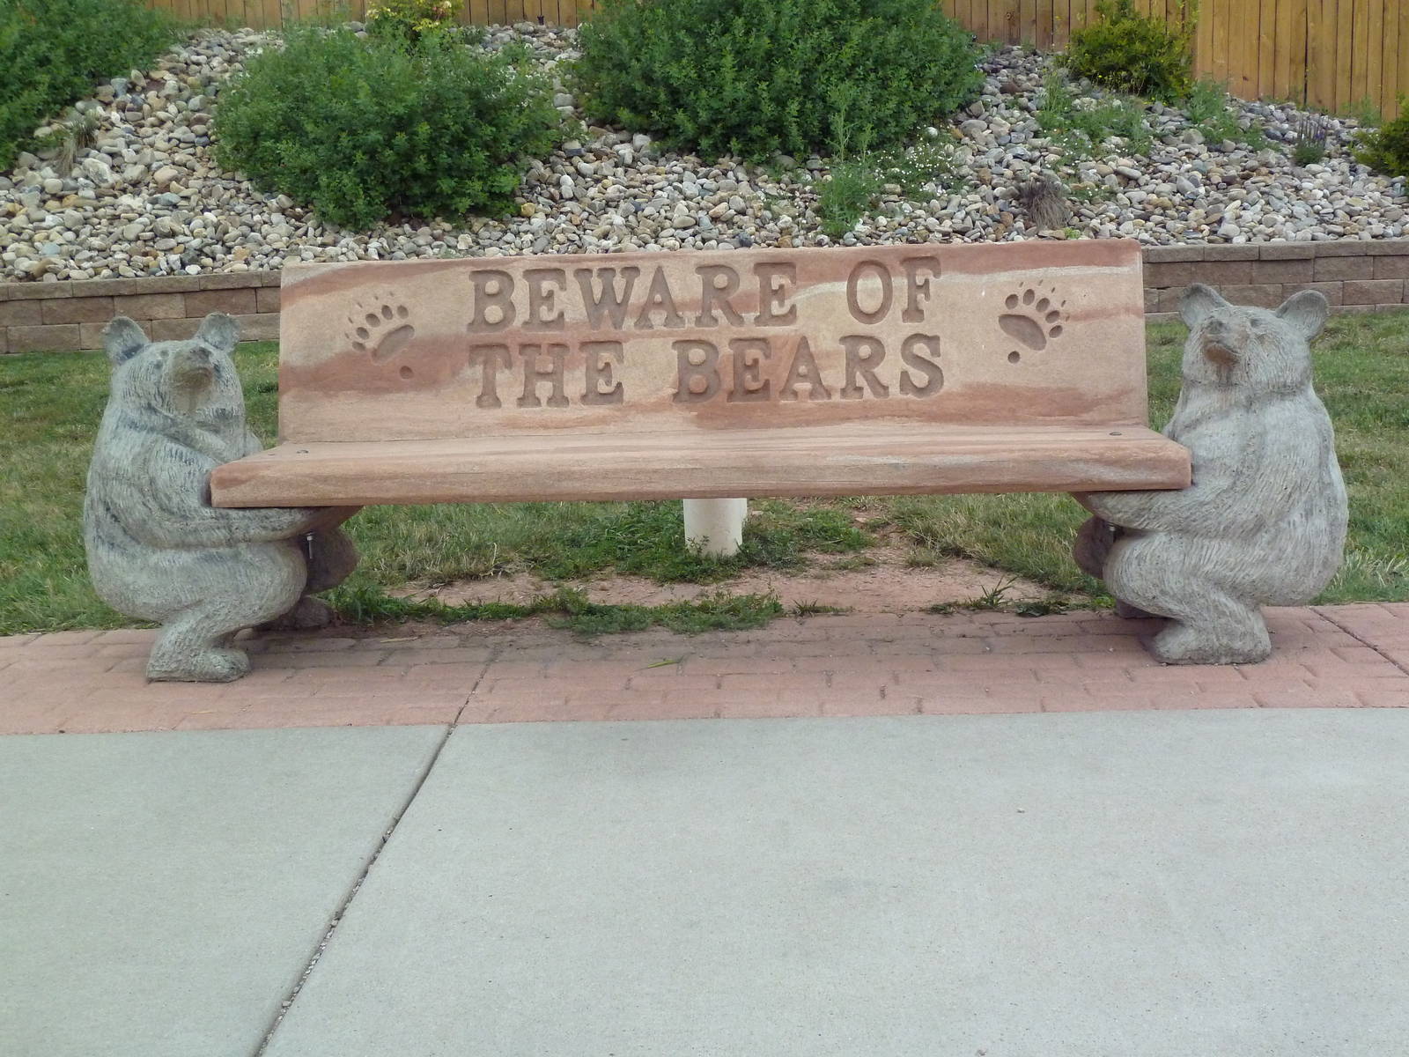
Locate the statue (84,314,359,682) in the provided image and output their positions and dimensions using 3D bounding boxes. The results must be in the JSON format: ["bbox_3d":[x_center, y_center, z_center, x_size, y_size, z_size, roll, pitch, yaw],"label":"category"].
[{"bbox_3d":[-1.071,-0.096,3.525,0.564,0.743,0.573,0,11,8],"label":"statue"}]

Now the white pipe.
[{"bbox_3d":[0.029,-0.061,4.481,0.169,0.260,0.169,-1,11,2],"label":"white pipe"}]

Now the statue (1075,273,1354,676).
[{"bbox_3d":[1.095,-0.141,3.463,0.564,0.743,0.573,-2,11,-4],"label":"statue"}]

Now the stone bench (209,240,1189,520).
[{"bbox_3d":[-0.010,-0.339,3.416,1.911,0.465,0.609,-1,11,2],"label":"stone bench"}]

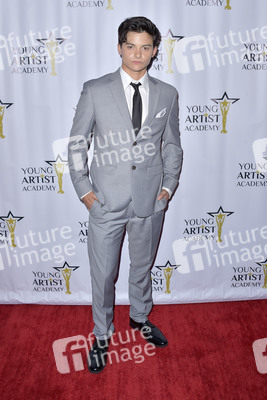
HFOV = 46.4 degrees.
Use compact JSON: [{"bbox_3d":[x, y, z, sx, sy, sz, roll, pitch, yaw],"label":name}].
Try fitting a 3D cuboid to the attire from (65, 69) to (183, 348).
[{"bbox_3d":[-0.029,0.082,1.684,0.580,1.470,0.340,-5,13,-17],"label":"attire"}]

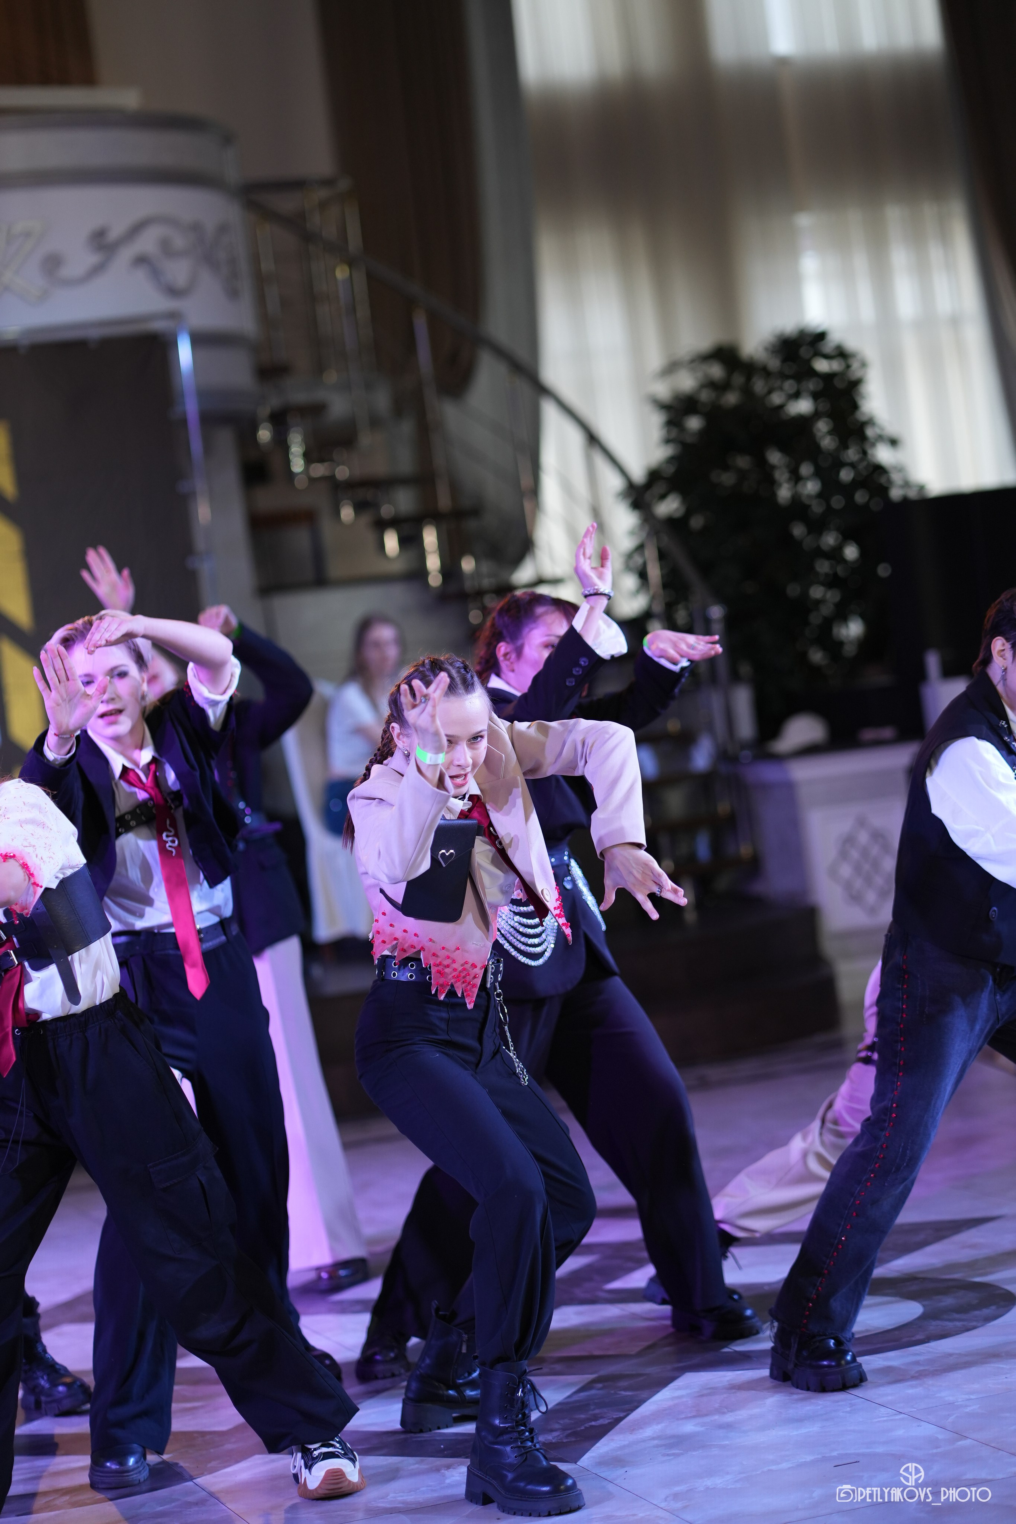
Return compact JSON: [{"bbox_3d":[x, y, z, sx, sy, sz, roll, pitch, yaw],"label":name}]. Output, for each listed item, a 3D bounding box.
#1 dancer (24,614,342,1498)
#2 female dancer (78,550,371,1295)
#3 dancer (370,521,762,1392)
[{"bbox_3d":[-0.665,0.508,7.110,0.670,1.640,0.770,-7,1,-20],"label":"dancer"},{"bbox_3d":[-0.718,0.404,8.520,0.680,1.820,0.560,-7,1,-20],"label":"female dancer"},{"bbox_3d":[0.039,0.393,7.456,0.720,1.700,0.750,-7,1,-33],"label":"dancer"}]

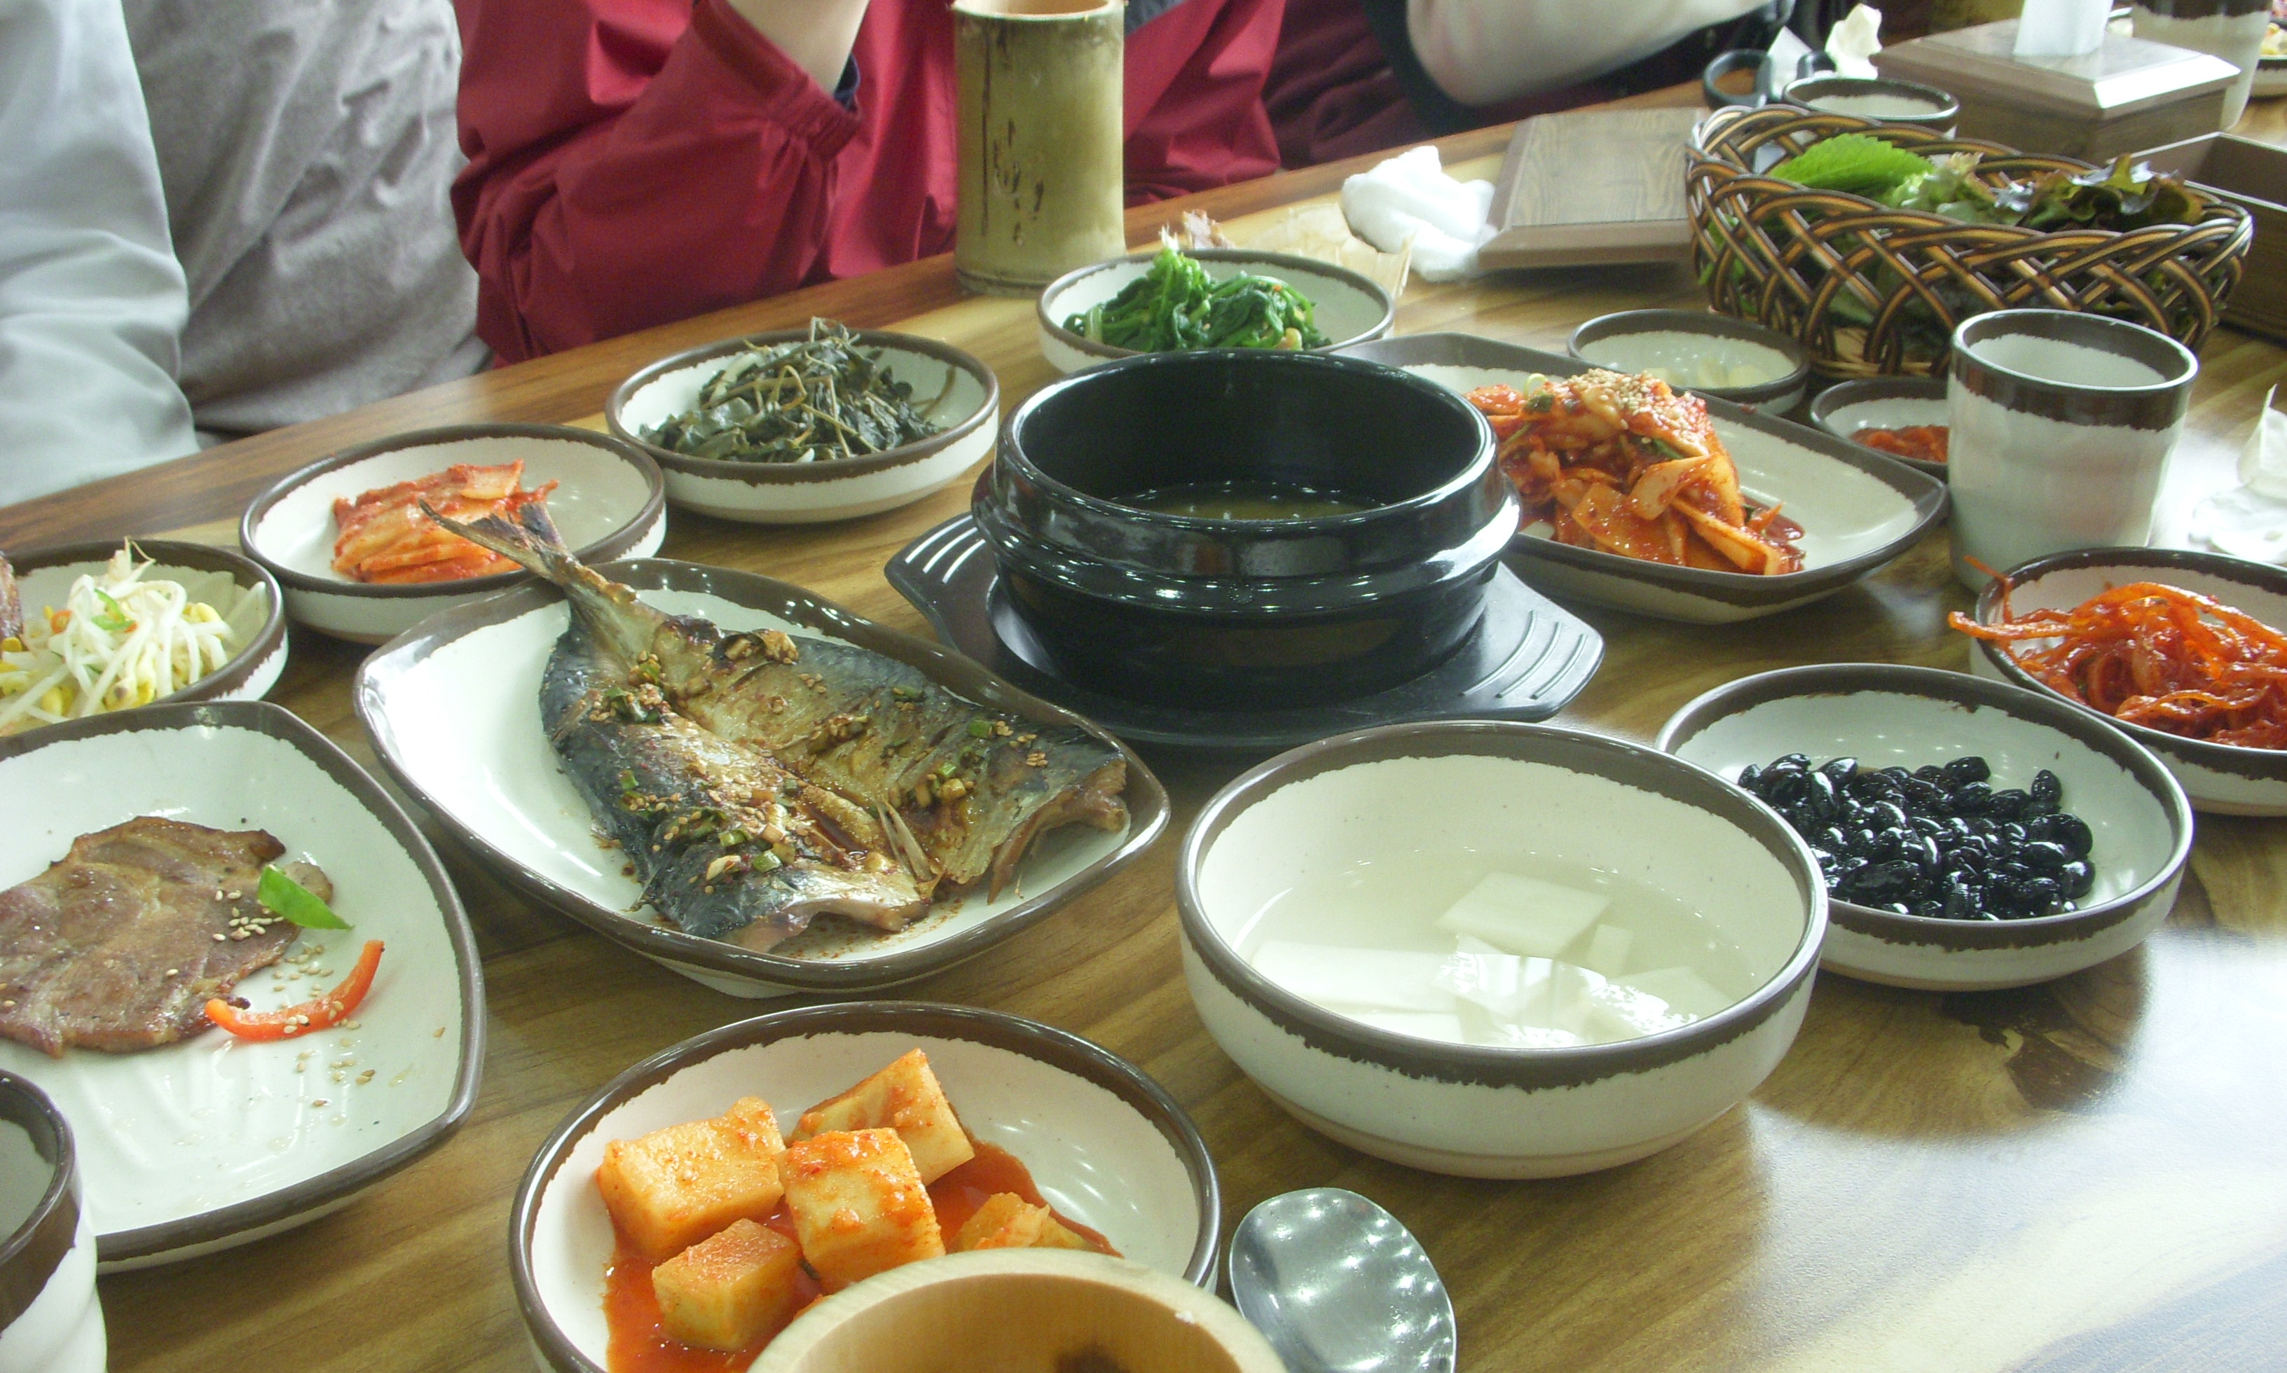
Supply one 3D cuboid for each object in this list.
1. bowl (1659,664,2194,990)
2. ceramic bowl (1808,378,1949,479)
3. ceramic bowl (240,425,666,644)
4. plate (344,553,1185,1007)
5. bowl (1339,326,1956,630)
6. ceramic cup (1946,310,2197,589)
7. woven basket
[{"bbox_3d":[0.202,0.038,0.665,0.138,0.030,0.138,0,27,0],"label":"bowl"},{"bbox_3d":[0.286,-0.084,0.911,0.088,0.028,0.088,0,27,0],"label":"ceramic bowl"},{"bbox_3d":[-0.233,-0.049,0.860,0.140,0.031,0.140,0,27,0],"label":"ceramic bowl"},{"bbox_3d":[-0.115,0.027,0.698,0.263,0.031,0.156,21,34,36],"label":"plate"},{"bbox_3d":[0.149,-0.071,0.886,0.255,0.031,0.151,22,35,37],"label":"bowl"},{"bbox_3d":[0.300,-0.073,0.825,0.075,0.081,0.075,10,29,19],"label":"ceramic cup"},{"bbox_3d":[0.321,-0.176,1.032,0.235,0.075,0.125,24,36,39],"label":"woven basket"}]

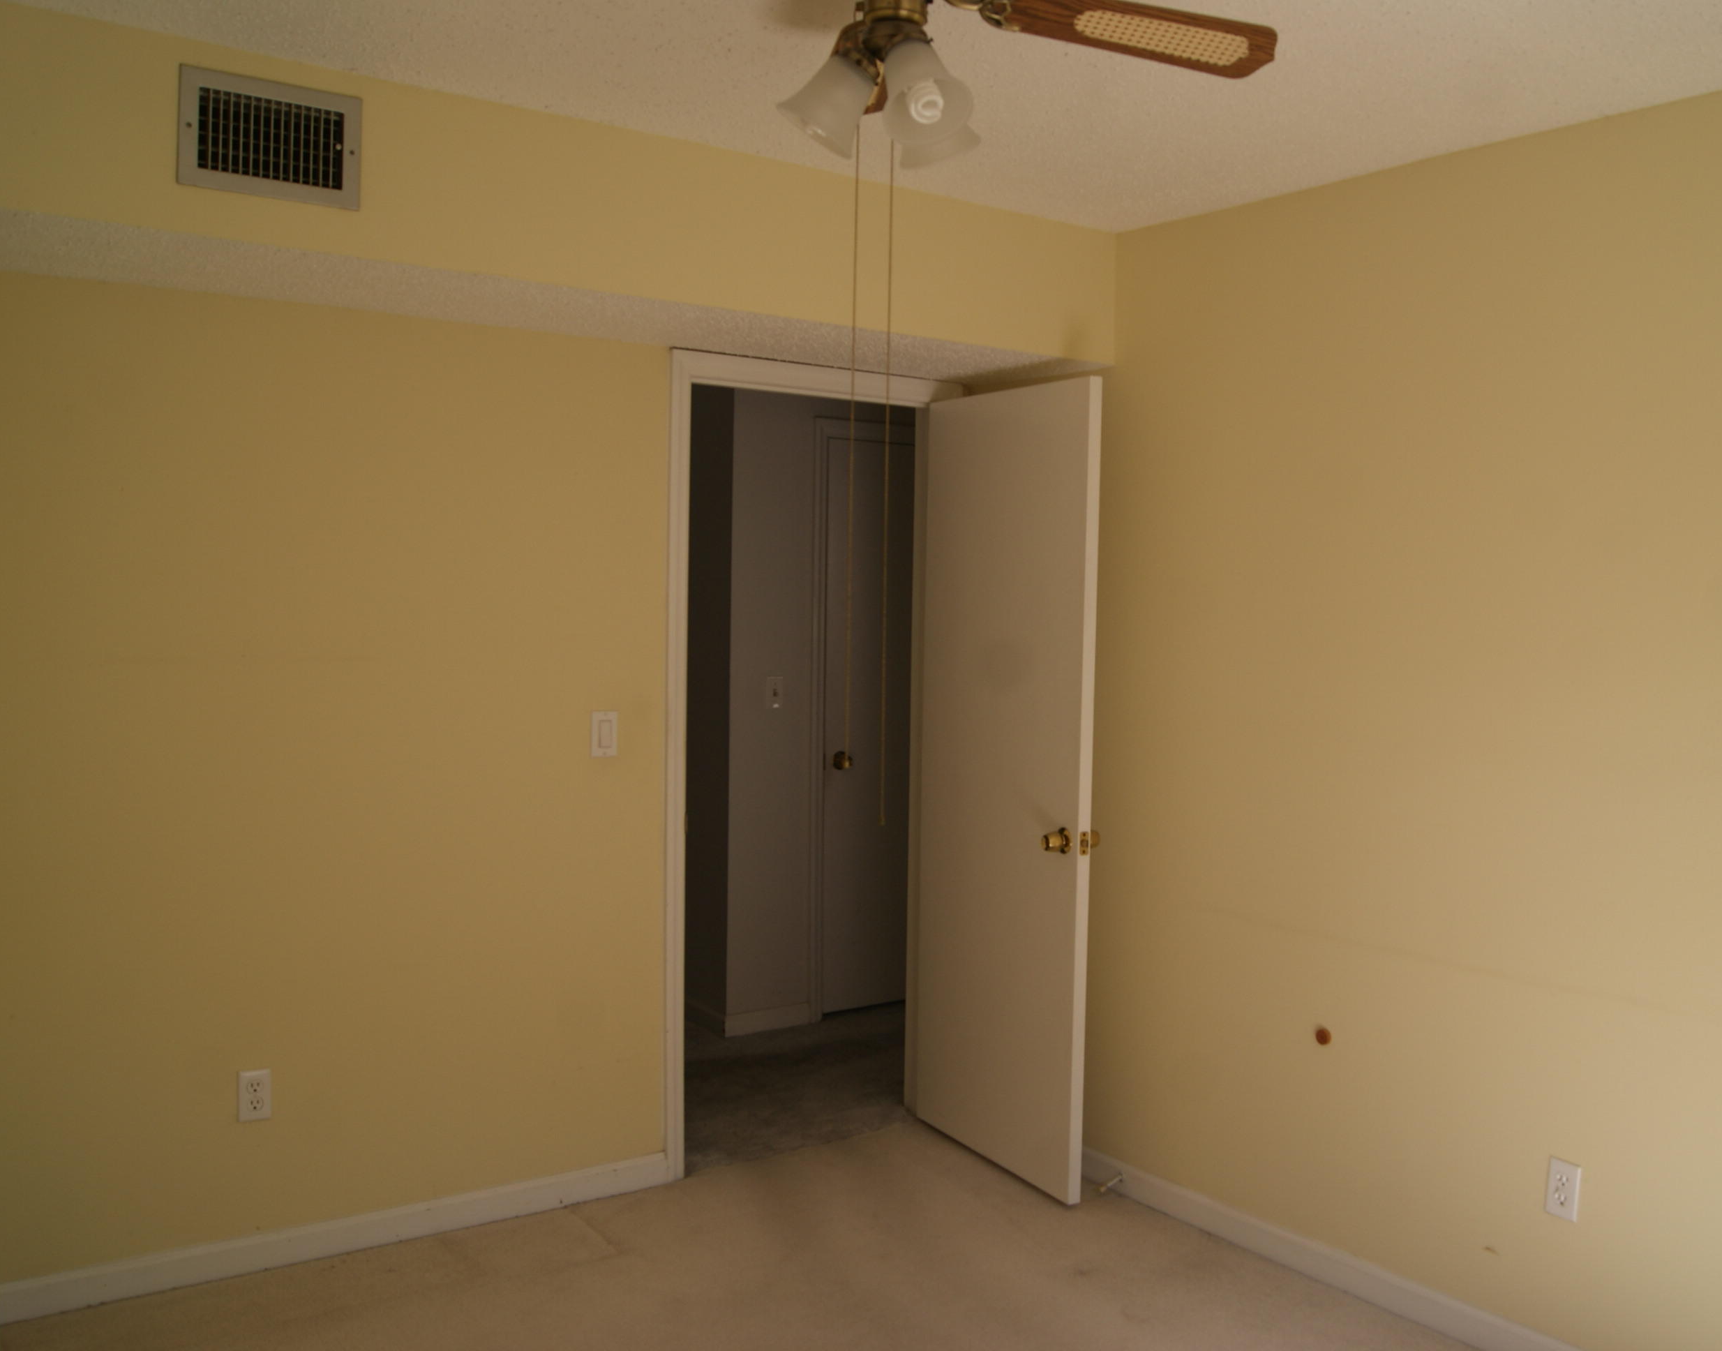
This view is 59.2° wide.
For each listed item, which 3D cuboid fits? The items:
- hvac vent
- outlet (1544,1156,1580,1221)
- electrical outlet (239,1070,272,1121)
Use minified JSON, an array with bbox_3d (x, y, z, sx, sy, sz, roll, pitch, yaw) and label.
[{"bbox_3d":[-1.053,-0.954,2.692,0.320,0.210,0.020,-1,3,-35],"label":"hvac vent"},{"bbox_3d":[1.348,0.987,2.905,0.010,0.115,0.070,-1,3,-35],"label":"outlet"},{"bbox_3d":[-1.315,0.912,3.289,0.070,0.115,0.010,-1,3,-35],"label":"electrical outlet"}]

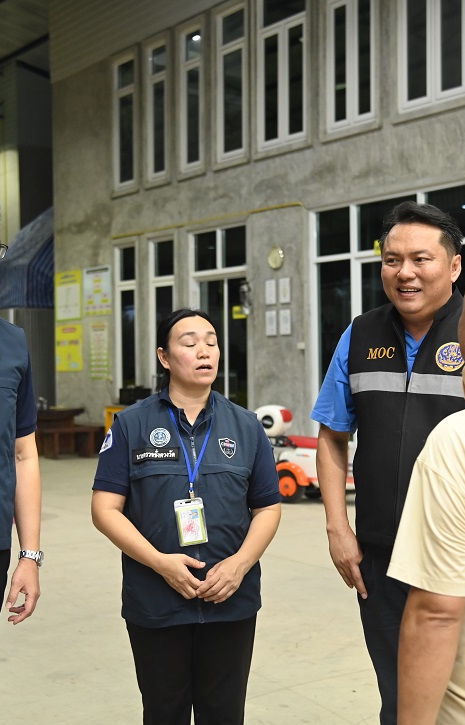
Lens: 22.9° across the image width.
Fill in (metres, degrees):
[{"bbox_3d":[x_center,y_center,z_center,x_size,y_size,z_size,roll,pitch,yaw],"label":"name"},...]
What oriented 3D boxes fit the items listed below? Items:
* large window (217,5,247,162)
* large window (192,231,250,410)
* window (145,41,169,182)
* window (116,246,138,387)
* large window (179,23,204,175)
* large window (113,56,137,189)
[{"bbox_3d":[0.028,-3.345,13.857,0.120,1.792,0.673,-1,1,-32],"label":"large window"},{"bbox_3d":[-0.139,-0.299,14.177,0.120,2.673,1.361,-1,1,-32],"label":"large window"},{"bbox_3d":[-0.978,-3.358,15.477,0.120,1.800,0.636,-1,1,-32],"label":"window"},{"bbox_3d":[-1.454,-0.552,16.290,0.120,2.206,0.710,-1,1,-32],"label":"window"},{"bbox_3d":[-0.484,-3.340,14.682,0.120,1.785,0.594,-1,1,-32],"label":"large window"},{"bbox_3d":[-1.497,-3.376,16.314,0.120,1.812,0.691,-1,1,-32],"label":"large window"}]

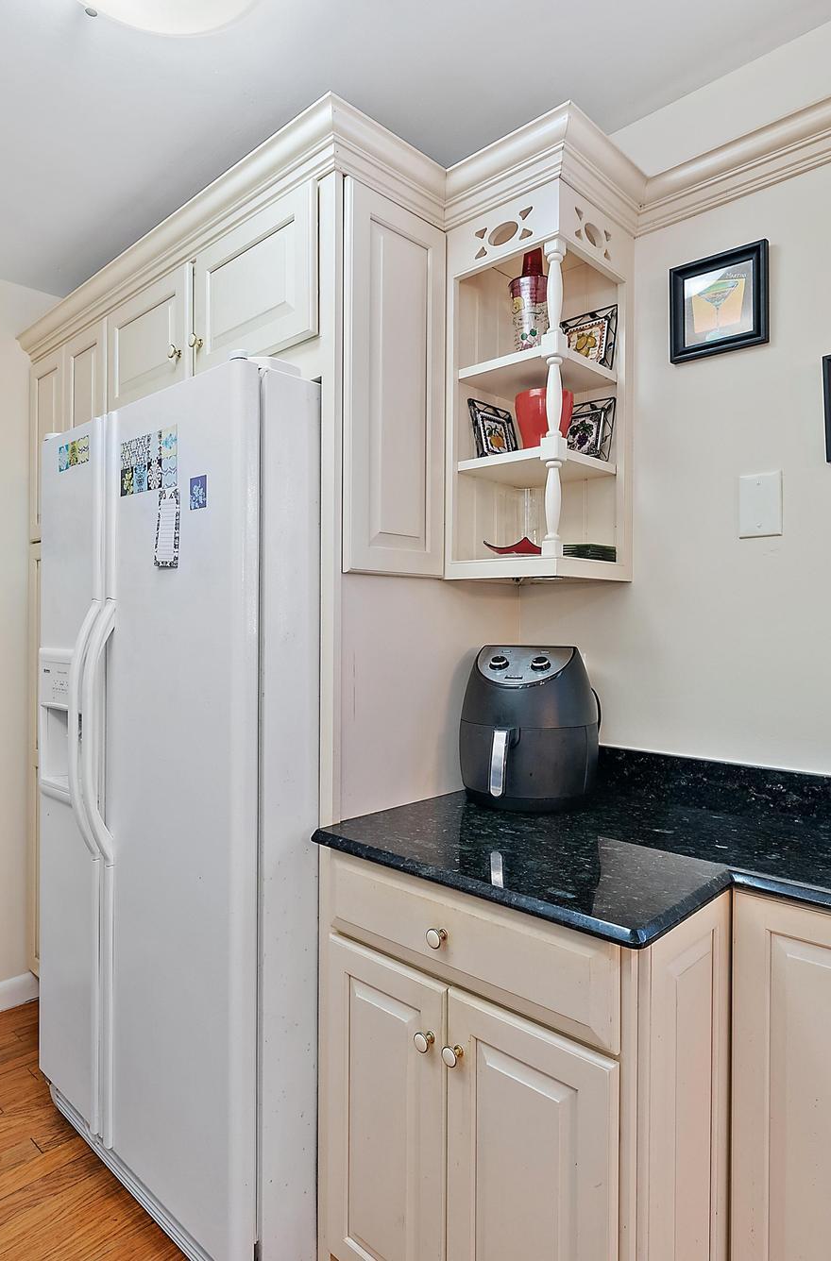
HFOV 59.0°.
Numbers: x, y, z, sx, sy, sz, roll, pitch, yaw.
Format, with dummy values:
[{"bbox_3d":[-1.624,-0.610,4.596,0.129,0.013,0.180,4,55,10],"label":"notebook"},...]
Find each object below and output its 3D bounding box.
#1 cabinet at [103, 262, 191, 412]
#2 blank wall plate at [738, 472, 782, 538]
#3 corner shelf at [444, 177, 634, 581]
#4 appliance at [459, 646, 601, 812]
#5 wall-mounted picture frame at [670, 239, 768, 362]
[{"bbox_3d":[-0.557,-0.718,2.032,0.468,0.295,0.400,1,1,43],"label":"cabinet"},{"bbox_3d":[0.667,-0.241,1.421,0.078,0.120,0.007,1,1,43],"label":"blank wall plate"},{"bbox_3d":[0.270,-0.480,1.596,0.287,0.746,0.294,1,1,43],"label":"corner shelf"},{"bbox_3d":[0.235,0.202,1.566,0.285,0.320,0.335,0,1,26],"label":"appliance"},{"bbox_3d":[0.607,-0.648,1.465,0.192,0.196,0.022,1,1,43],"label":"wall-mounted picture frame"}]

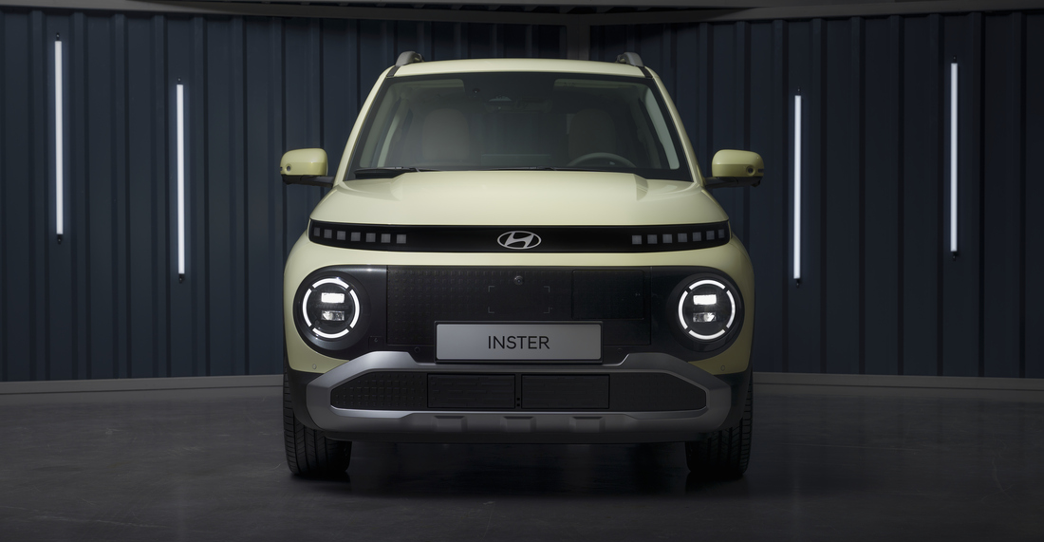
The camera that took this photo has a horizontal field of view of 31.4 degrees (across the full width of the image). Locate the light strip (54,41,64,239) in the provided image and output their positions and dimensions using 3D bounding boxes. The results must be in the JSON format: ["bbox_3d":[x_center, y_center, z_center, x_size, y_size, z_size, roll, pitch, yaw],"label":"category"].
[{"bbox_3d":[-2.481,-0.708,9.945,0.034,1.120,0.036,0,1,-20],"label":"light strip"}]

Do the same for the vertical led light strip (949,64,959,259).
[{"bbox_3d":[2.376,-0.621,10.207,0.034,1.121,0.036,0,1,18],"label":"vertical led light strip"}]

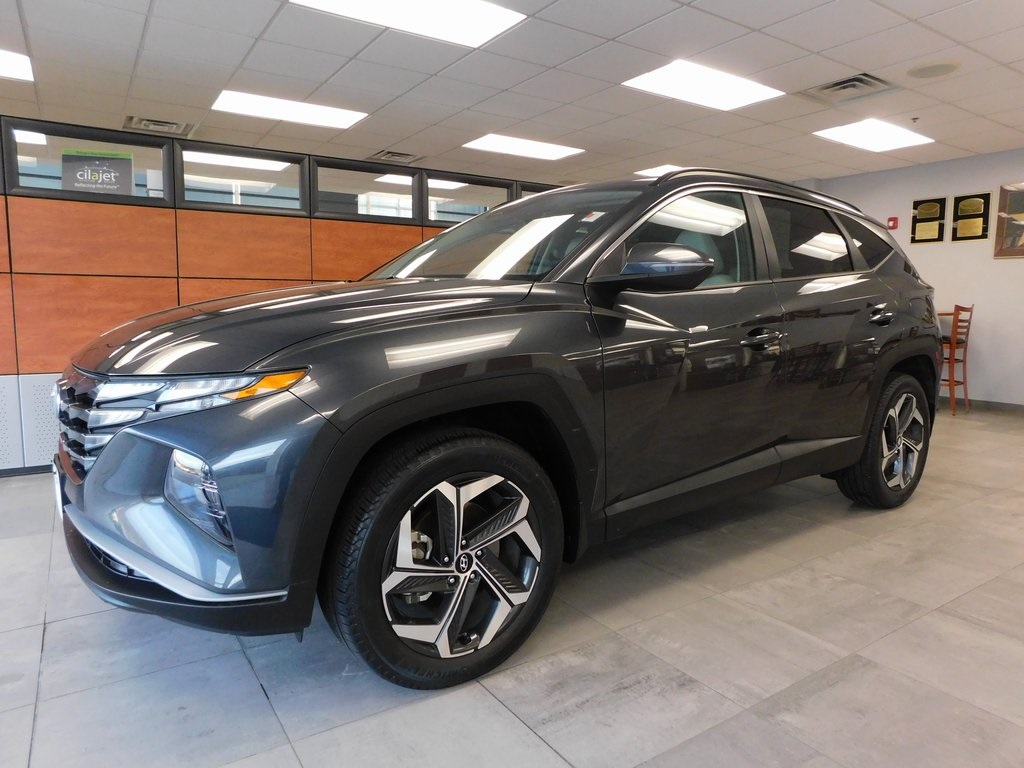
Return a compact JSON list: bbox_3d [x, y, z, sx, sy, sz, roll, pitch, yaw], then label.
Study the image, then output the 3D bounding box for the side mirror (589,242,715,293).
[{"bbox_3d":[0.456,-0.365,2.157,0.260,0.180,0.250,-5,8,-38],"label":"side mirror"}]

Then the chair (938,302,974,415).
[{"bbox_3d":[4.360,-0.250,6.900,0.420,1.080,0.460,-4,8,-36],"label":"chair"}]

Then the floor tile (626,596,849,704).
[{"bbox_3d":[0.695,0.820,2.149,0.520,0.010,0.520,-4,8,-34],"label":"floor tile"}]

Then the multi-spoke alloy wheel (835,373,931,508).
[{"bbox_3d":[1.980,0.297,3.617,0.730,0.730,0.235,-5,8,-38],"label":"multi-spoke alloy wheel"}]

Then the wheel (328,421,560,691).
[{"bbox_3d":[-0.180,0.483,1.931,0.730,0.730,0.235,-4,8,-35],"label":"wheel"}]

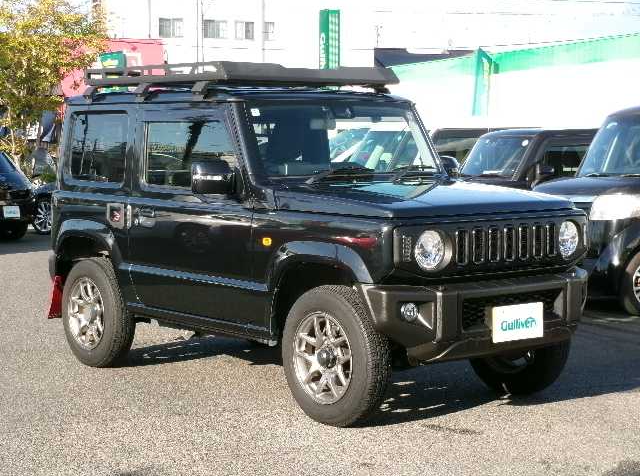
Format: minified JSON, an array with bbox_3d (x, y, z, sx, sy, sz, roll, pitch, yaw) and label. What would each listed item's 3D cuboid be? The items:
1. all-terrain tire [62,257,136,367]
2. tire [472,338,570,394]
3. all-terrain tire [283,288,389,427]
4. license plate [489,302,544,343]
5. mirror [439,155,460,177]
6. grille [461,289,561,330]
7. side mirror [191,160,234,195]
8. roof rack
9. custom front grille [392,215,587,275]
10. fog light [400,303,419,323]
[{"bbox_3d":[-1.346,0.449,8.701,0.177,0.685,0.685,-4,5,-38],"label":"all-terrain tire"},{"bbox_3d":[1.055,0.504,7.705,0.177,0.685,0.685,-4,5,-38],"label":"tire"},{"bbox_3d":[0.069,0.567,6.926,0.177,0.685,0.685,-4,5,-38],"label":"all-terrain tire"},{"bbox_3d":[0.940,0.402,6.826,0.333,0.167,0.015,-4,5,-38],"label":"license plate"},{"bbox_3d":[0.705,-0.390,8.350,0.192,0.167,0.116,-4,5,-38],"label":"mirror"},{"bbox_3d":[0.905,0.330,6.864,0.697,0.167,0.056,-4,5,-38],"label":"grille"},{"bbox_3d":[-0.547,-0.310,7.361,0.192,0.167,0.116,-4,5,-38],"label":"side mirror"},{"bbox_3d":[-0.489,-0.902,8.531,1.232,0.192,1.535,-4,5,-38],"label":"roof rack"},{"bbox_3d":[0.856,0.039,6.903,1.273,0.273,0.111,-4,5,-38],"label":"custom front grille"},{"bbox_3d":[0.406,0.340,6.637,0.089,0.091,0.071,-4,5,-38],"label":"fog light"}]

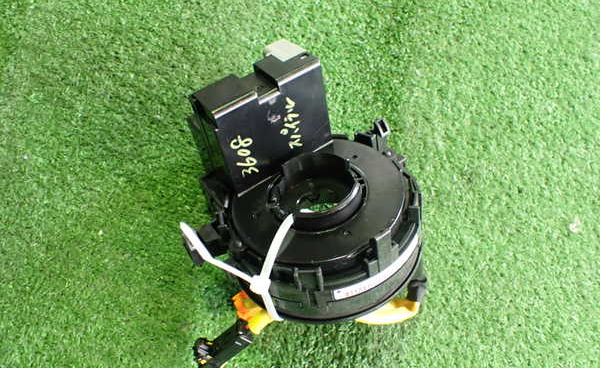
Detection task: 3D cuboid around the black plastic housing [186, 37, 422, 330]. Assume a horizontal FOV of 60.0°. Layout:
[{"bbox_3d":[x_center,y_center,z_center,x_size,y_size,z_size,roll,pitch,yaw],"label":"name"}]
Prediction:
[{"bbox_3d":[0.005,0.001,0.273,0.131,0.099,0.118,-32,46,-20],"label":"black plastic housing"}]

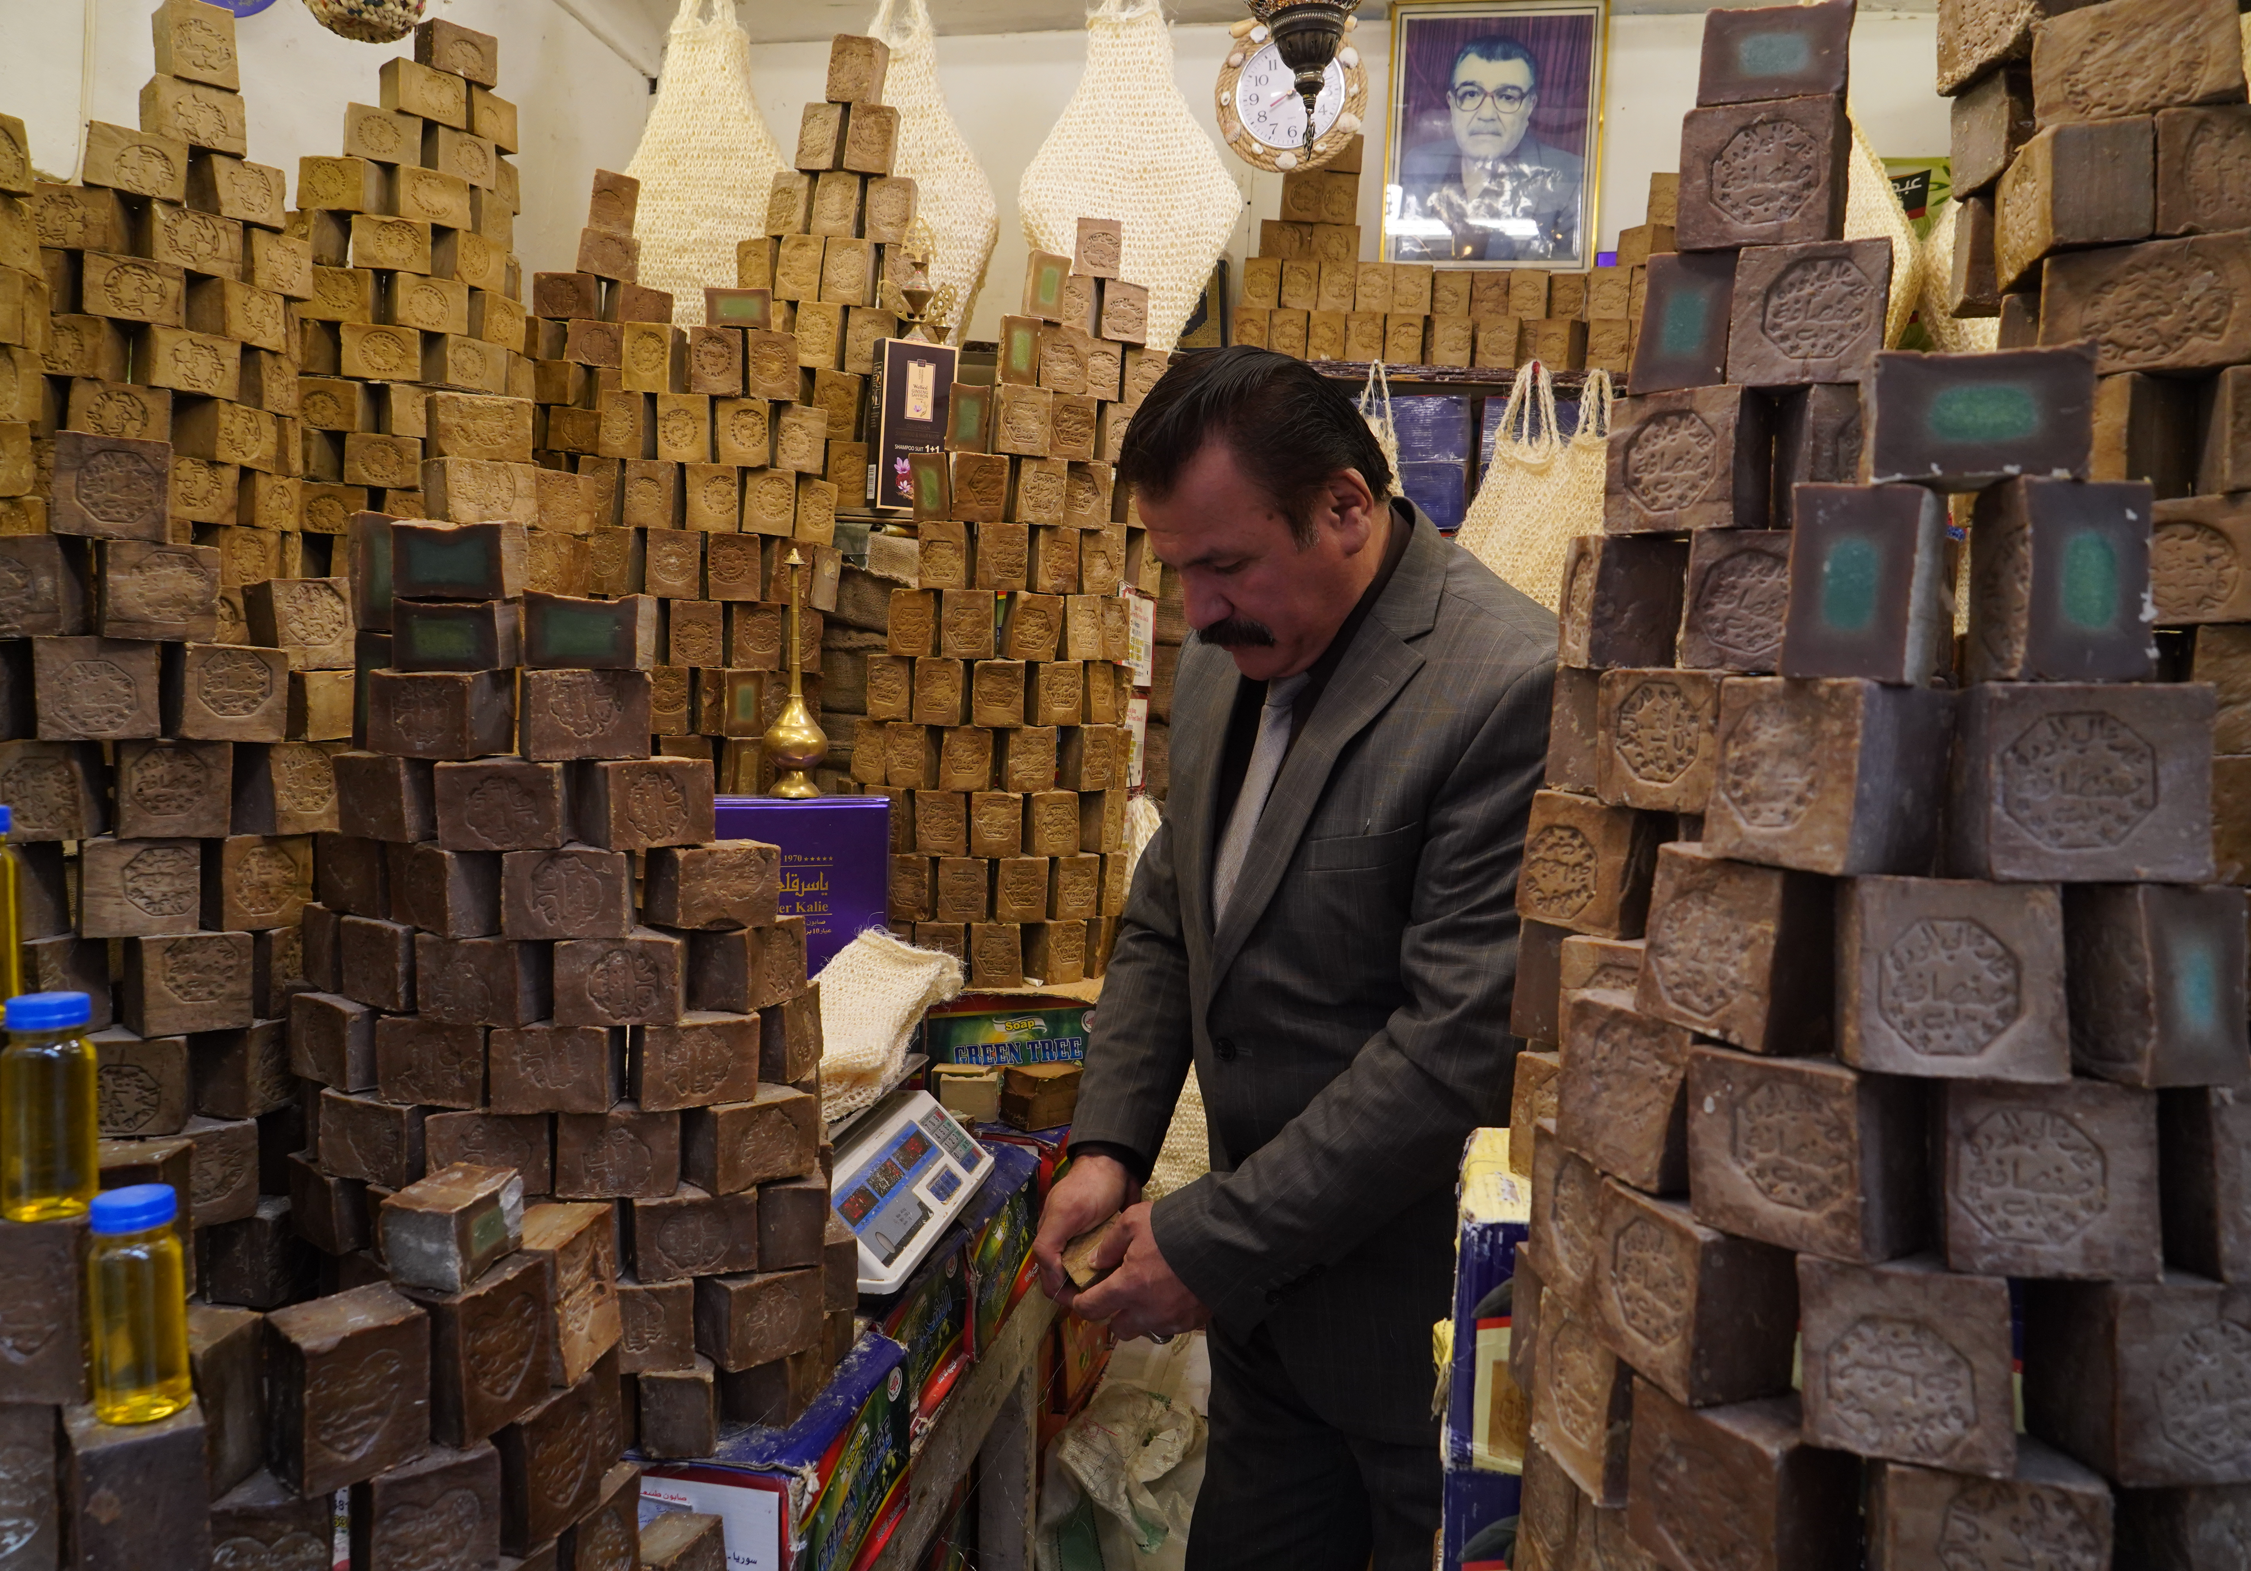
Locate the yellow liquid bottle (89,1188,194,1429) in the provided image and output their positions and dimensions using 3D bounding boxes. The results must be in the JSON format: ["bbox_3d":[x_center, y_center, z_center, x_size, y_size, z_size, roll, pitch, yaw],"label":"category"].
[{"bbox_3d":[-0.430,0.226,0.685,0.036,0.095,0.036,2,5,0],"label":"yellow liquid bottle"}]

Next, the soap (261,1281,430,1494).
[{"bbox_3d":[-0.415,0.322,0.840,0.050,0.080,0.064,7,7,40],"label":"soap"}]

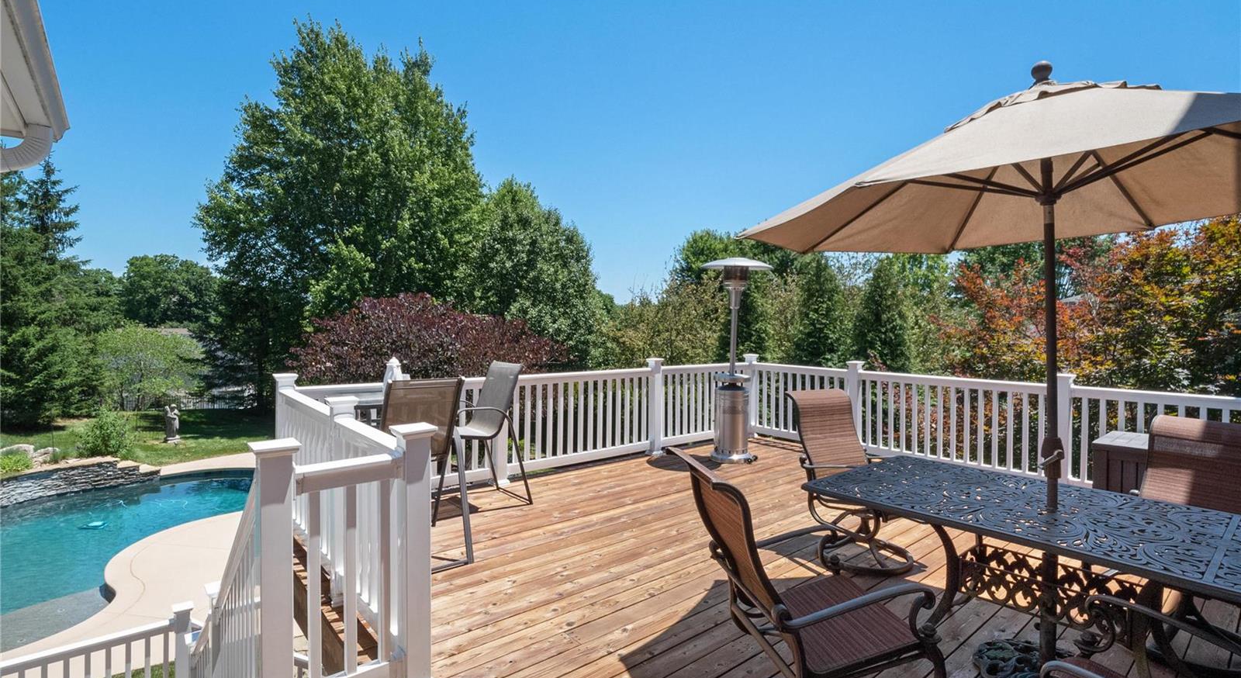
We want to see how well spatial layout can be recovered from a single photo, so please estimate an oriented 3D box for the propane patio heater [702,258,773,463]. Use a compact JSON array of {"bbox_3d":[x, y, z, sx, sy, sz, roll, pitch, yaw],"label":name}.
[{"bbox_3d":[1.297,0.229,6.200,0.800,2.250,0.800,1,1,29],"label":"propane patio heater"}]

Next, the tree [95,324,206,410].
[{"bbox_3d":[-19.850,1.210,23.300,3.600,3.650,3.600,-1,2,-40],"label":"tree"}]

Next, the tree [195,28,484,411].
[{"bbox_3d":[-11.940,-5.370,23.500,10.900,16.500,10.500,0,1,-27],"label":"tree"}]

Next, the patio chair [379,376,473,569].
[{"bbox_3d":[-1.378,0.815,3.617,0.580,1.170,0.810,-1,1,-34],"label":"patio chair"}]

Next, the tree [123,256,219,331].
[{"bbox_3d":[-45.000,-1.900,55.000,8.200,13.000,8.200,-1,2,-39],"label":"tree"}]

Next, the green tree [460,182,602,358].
[{"bbox_3d":[-3.760,-1.570,21.500,6.000,9.400,5.900,0,1,-10],"label":"green tree"}]

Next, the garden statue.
[{"bbox_3d":[-13.990,2.645,17.200,0.450,1.210,0.420,0,1,-19],"label":"garden statue"}]

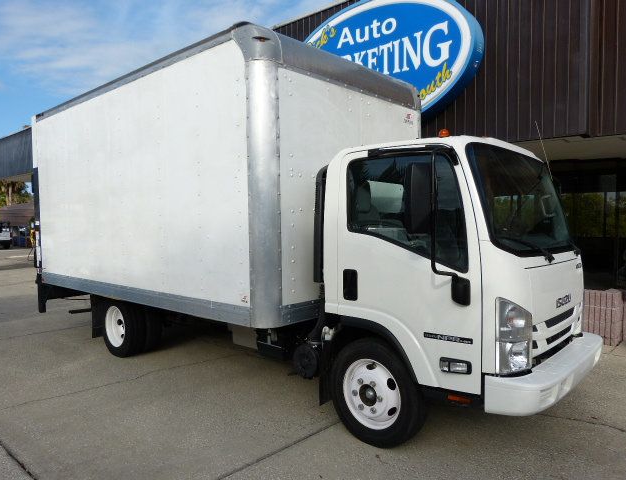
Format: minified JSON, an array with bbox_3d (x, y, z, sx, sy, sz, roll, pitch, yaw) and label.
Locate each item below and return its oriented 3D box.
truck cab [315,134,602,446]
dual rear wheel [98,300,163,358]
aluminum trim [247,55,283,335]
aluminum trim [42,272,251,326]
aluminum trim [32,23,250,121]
[{"bbox_3d":[1.277,0.321,3.893,1.780,2.360,2.100,1,3,41],"label":"truck cab"},{"bbox_3d":[-2.350,1.077,6.033,0.790,0.785,0.495,1,3,41],"label":"dual rear wheel"},{"bbox_3d":[-0.392,-0.360,3.743,0.203,2.148,0.203,1,3,41],"label":"aluminum trim"},{"bbox_3d":[-2.237,0.597,5.321,4.656,0.165,0.060,1,3,41],"label":"aluminum trim"},{"bbox_3d":[-2.238,-1.762,5.243,4.686,0.162,0.130,1,3,41],"label":"aluminum trim"}]

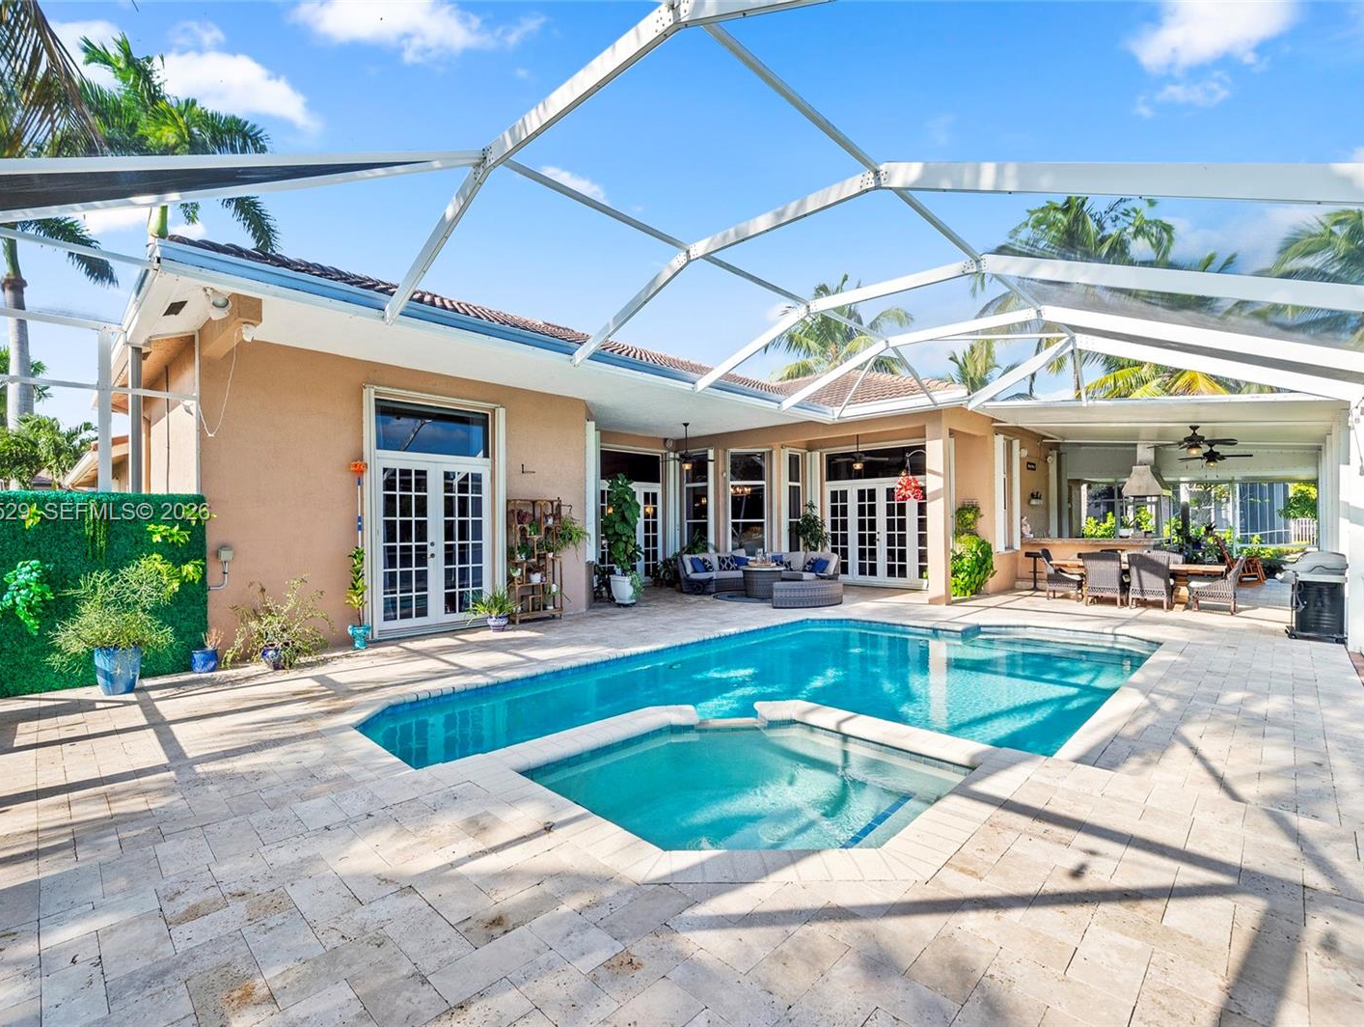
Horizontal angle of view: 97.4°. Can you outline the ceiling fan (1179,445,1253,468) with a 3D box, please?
[{"bbox_3d":[11.480,-1.248,12.991,1.300,0.500,1.300,-1,-1,45],"label":"ceiling fan"}]

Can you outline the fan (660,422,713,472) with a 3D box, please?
[{"bbox_3d":[0.105,-1.449,13.061,1.280,1.050,1.280,0,0,0],"label":"fan"}]

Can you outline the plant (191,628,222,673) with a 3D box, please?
[{"bbox_3d":[-5.231,1.493,6.611,0.260,0.470,0.260,0,-1,-45],"label":"plant"}]

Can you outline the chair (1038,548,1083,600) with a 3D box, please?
[{"bbox_3d":[7.487,1.215,11.821,0.720,0.970,0.600,-1,-1,45],"label":"chair"}]

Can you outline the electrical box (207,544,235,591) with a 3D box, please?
[{"bbox_3d":[-5.370,0.637,6.995,0.260,0.530,0.120,0,-1,-45],"label":"electrical box"}]

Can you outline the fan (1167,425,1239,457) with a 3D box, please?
[{"bbox_3d":[7.644,-1.074,8.950,1.330,0.460,1.330,0,-1,-45],"label":"fan"}]

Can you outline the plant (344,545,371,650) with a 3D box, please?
[{"bbox_3d":[-4.130,1.053,7.643,0.280,1.320,0.280,0,0,0],"label":"plant"}]

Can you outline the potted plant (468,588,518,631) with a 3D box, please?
[{"bbox_3d":[-2.801,1.412,8.891,0.660,0.610,0.600,0,0,0],"label":"potted plant"}]

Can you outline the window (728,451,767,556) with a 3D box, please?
[{"bbox_3d":[1.606,-0.218,14.652,0.950,2.660,0.120,0,0,0],"label":"window"}]

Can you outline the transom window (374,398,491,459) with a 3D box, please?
[{"bbox_3d":[-3.656,-1.224,8.908,1.690,0.690,0.100,0,-1,-45],"label":"transom window"}]

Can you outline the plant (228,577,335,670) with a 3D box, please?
[{"bbox_3d":[-4.436,1.194,6.659,0.980,1.000,0.880,0,-1,-34],"label":"plant"}]

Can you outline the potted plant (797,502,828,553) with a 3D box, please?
[{"bbox_3d":[3.127,0.732,14.596,0.900,2.060,0.850,0,0,0],"label":"potted plant"}]

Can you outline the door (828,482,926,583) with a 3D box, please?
[{"bbox_3d":[4.716,0.441,14.272,2.850,2.420,0.120,-1,-1,45],"label":"door"}]

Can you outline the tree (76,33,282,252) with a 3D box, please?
[{"bbox_3d":[-13.754,-5.490,16.039,4.600,14.520,4.600,0,0,0],"label":"tree"}]

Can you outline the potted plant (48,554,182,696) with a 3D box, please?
[{"bbox_3d":[-5.310,1.034,5.671,0.930,1.300,0.880,1,-1,-43],"label":"potted plant"}]

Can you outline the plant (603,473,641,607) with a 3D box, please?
[{"bbox_3d":[-1.161,0.501,11.547,0.750,2.480,0.680,0,0,0],"label":"plant"}]

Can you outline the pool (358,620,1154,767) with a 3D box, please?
[{"bbox_3d":[1.844,2.356,6.590,4.510,1.300,8.860,0,-1,45],"label":"pool"}]

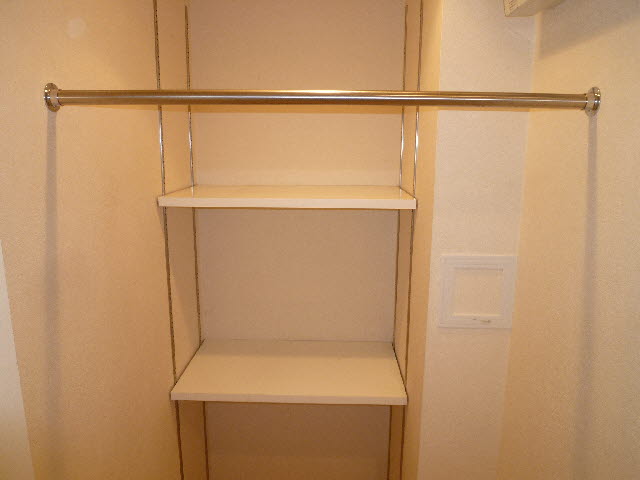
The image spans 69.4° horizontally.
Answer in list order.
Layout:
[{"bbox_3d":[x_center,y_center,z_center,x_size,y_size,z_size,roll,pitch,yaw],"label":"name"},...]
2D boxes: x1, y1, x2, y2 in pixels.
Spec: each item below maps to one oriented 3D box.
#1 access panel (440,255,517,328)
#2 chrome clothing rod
[{"bbox_3d":[0.404,0.137,1.178,0.186,0.191,0.015,1,11,2],"label":"access panel"},{"bbox_3d":[-0.003,-0.248,0.821,0.982,0.051,0.051,1,11,2],"label":"chrome clothing rod"}]

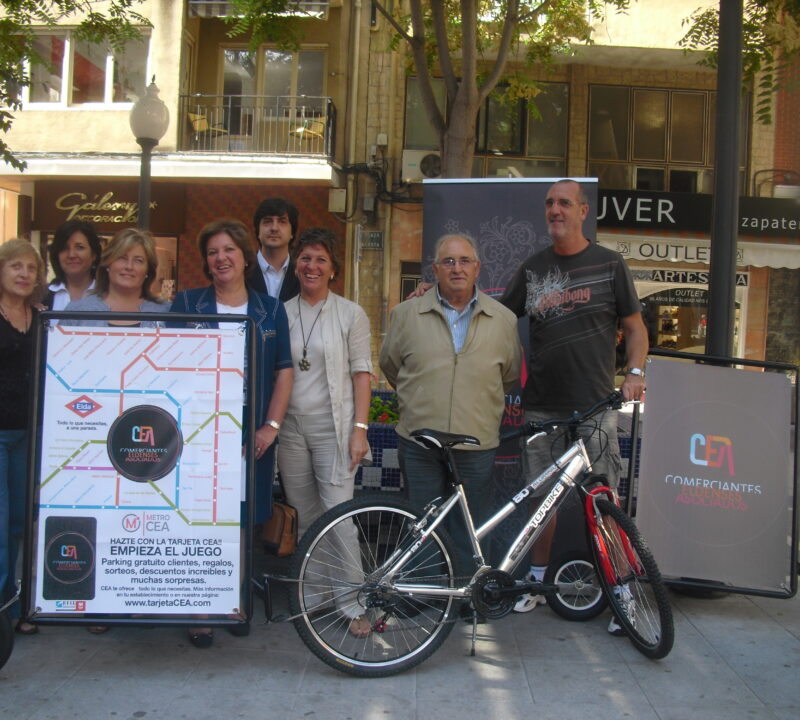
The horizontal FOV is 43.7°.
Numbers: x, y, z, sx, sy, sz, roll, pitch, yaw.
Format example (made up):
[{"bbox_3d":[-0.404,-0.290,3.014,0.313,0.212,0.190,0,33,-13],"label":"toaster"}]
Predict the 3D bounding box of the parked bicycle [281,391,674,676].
[{"bbox_3d":[0.330,0.641,3.801,1.500,1.050,0.620,2,2,-17],"label":"parked bicycle"}]

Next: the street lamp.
[{"bbox_3d":[-2.820,-1.171,11.069,0.440,3.912,0.440,2,2,0],"label":"street lamp"}]

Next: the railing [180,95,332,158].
[{"bbox_3d":[-2.454,-4.044,17.518,2.694,1.010,0.700,2,2,6],"label":"railing"}]

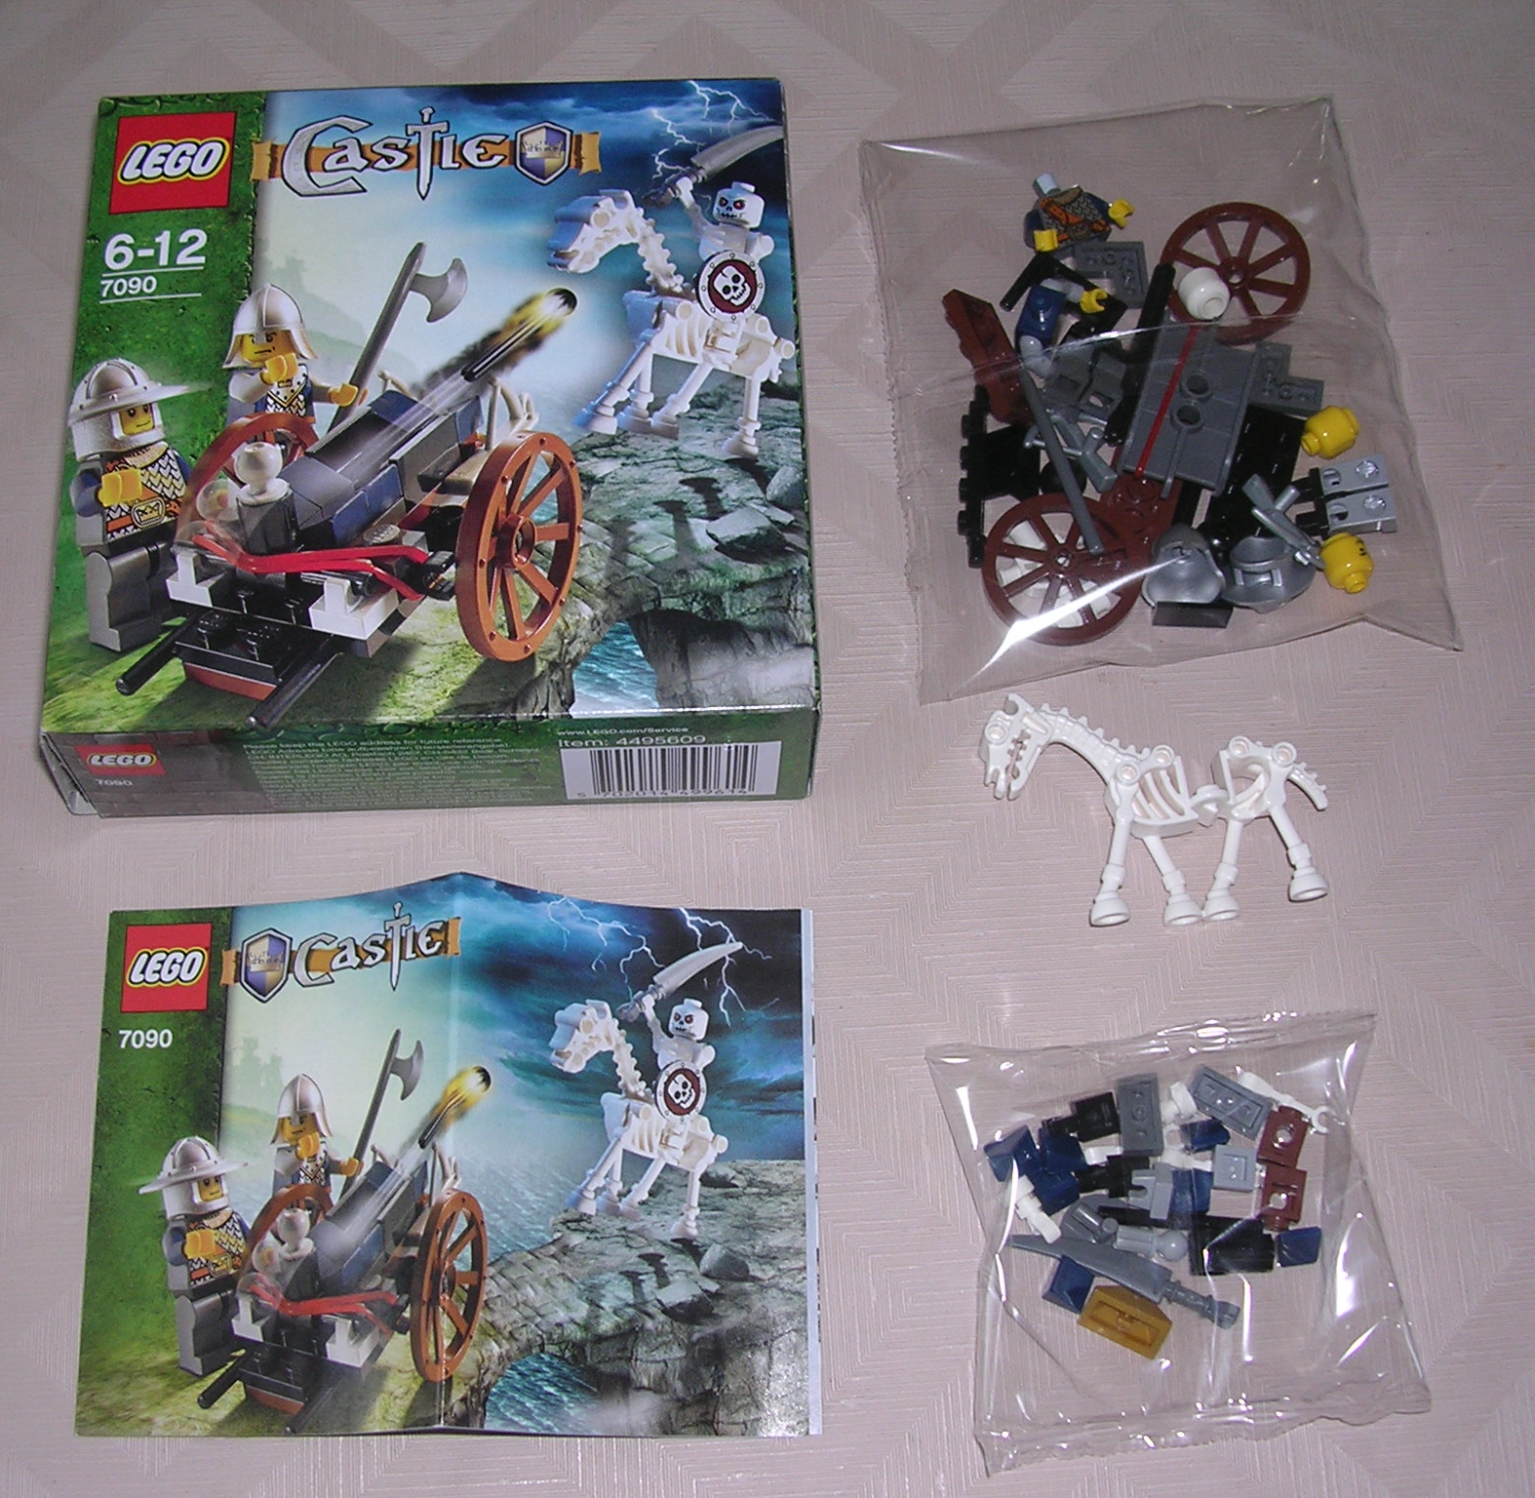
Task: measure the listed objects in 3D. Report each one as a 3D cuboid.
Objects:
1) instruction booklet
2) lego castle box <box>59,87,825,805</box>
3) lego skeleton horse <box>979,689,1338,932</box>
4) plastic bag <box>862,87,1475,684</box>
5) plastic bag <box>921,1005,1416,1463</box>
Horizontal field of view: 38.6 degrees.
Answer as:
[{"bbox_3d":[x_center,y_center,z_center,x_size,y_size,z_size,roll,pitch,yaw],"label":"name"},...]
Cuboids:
[{"bbox_3d":[-0.059,0.075,0.407,0.135,0.017,0.099,0,67,-1],"label":"instruction booklet"},{"bbox_3d":[-0.065,-0.063,0.452,0.143,0.043,0.145,-2,67,-2],"label":"lego castle box"},{"bbox_3d":[0.078,0.010,0.438,0.067,0.017,0.051,-7,67,-4],"label":"lego skeleton horse"},{"bbox_3d":[0.081,-0.083,0.473,0.113,0.025,0.141,-5,67,-3],"label":"plastic bag"},{"bbox_3d":[0.077,0.088,0.403,0.087,0.020,0.079,-3,67,-3],"label":"plastic bag"}]

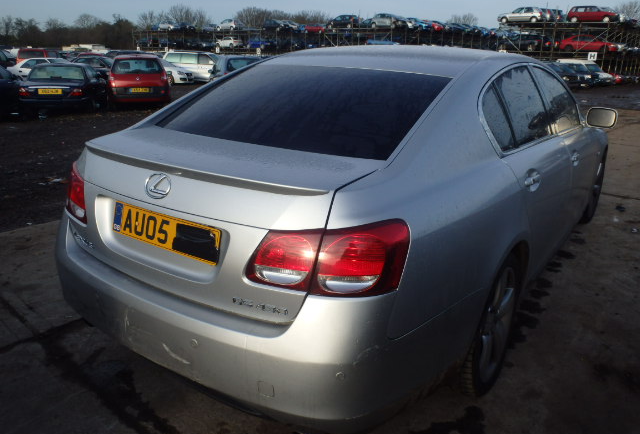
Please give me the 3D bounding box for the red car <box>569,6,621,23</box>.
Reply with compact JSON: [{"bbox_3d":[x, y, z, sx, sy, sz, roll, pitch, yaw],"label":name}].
[{"bbox_3d":[23.509,-17.389,44.500,3.900,1.400,1.640,11,20,30],"label":"red car"}]

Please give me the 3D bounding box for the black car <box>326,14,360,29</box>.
[{"bbox_3d":[2.746,-22.800,60.500,3.850,1.450,1.650,11,20,30],"label":"black car"}]

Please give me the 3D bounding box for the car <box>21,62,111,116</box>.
[{"bbox_3d":[-7.503,-3.944,15.539,1.810,1.330,4.950,-4,18,-15],"label":"car"}]

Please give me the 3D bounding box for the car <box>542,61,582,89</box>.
[{"bbox_3d":[12.488,-8.186,29.745,1.710,1.420,4.300,-12,21,-34],"label":"car"}]

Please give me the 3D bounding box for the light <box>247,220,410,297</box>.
[{"bbox_3d":[0.031,0.094,1.442,0.460,0.220,0.150,9,14,18],"label":"light"}]

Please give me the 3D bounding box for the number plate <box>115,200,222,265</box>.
[{"bbox_3d":[-0.525,0.047,1.728,0.520,0.112,0.015,13,6,32],"label":"number plate"}]

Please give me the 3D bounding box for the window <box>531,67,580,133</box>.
[{"bbox_3d":[1.514,-0.742,3.275,0.070,0.430,1.000,-14,5,38],"label":"window"}]

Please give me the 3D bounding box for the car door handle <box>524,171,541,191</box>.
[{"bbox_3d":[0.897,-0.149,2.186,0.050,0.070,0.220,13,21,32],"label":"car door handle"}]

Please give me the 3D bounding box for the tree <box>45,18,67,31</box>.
[{"bbox_3d":[-49.601,-33.623,98.127,4.122,7.488,4.122,1,18,0],"label":"tree"}]

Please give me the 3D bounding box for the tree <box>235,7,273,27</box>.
[{"bbox_3d":[-13.935,-38.559,109.625,7.927,10.794,7.927,1,18,0],"label":"tree"}]

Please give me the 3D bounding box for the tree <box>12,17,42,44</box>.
[{"bbox_3d":[-52.022,-31.969,93.100,5.331,7.307,5.331,1,18,0],"label":"tree"}]

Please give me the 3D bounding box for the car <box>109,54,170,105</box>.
[{"bbox_3d":[-6.089,-4.669,17.642,1.800,1.620,4.260,-5,18,-16],"label":"car"}]

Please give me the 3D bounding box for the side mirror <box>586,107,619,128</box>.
[{"bbox_3d":[1.973,-0.695,3.619,0.210,0.145,0.140,17,23,40],"label":"side mirror"}]

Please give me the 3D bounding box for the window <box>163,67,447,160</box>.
[{"bbox_3d":[-0.071,-0.514,2.232,1.200,0.090,0.730,13,42,32],"label":"window"}]

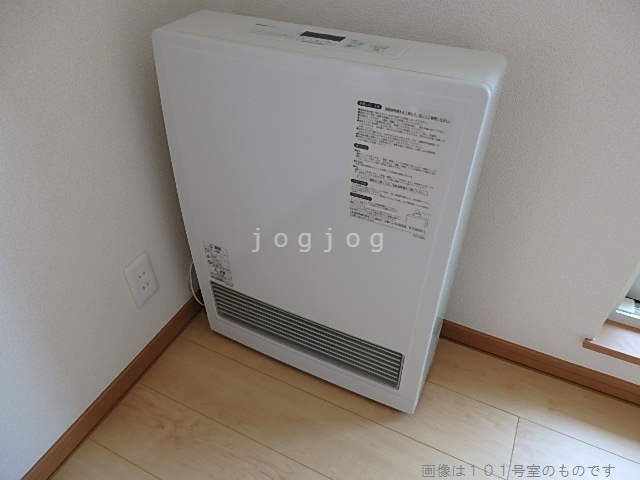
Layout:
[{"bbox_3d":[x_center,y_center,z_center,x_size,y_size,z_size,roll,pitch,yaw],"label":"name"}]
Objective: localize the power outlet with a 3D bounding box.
[{"bbox_3d":[-0.390,0.089,1.018,0.009,0.120,0.071,17,42,19],"label":"power outlet"}]

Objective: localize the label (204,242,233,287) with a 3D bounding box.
[{"bbox_3d":[-0.227,0.056,1.040,0.061,0.115,0.002,17,42,19],"label":"label"}]

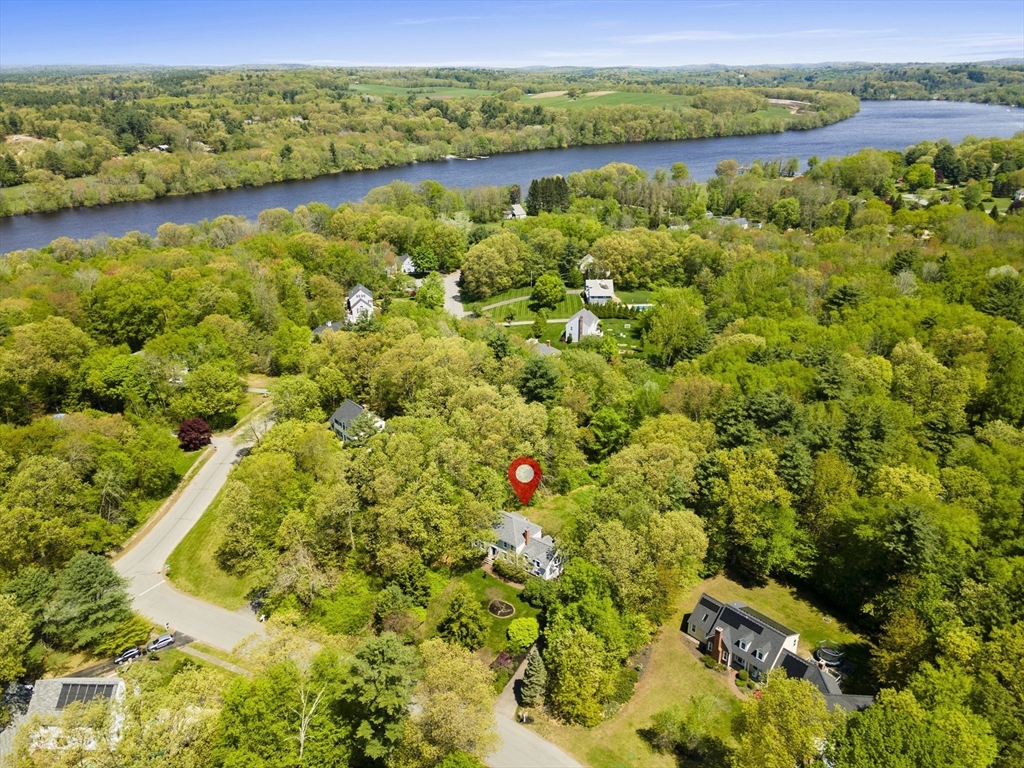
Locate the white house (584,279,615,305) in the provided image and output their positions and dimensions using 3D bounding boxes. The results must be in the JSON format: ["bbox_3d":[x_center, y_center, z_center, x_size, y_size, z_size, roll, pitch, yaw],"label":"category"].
[{"bbox_3d":[36.300,-36.522,292.143,11.200,9.500,9.500,1,24,3],"label":"white house"}]

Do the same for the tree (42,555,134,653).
[{"bbox_3d":[-75.607,38.655,126.538,15.000,17.880,15.000,-17,29,-33],"label":"tree"}]

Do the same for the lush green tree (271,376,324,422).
[{"bbox_3d":[-59.680,4.860,197.790,14.400,13.810,14.400,0,24,0],"label":"lush green tree"}]

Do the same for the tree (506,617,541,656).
[{"bbox_3d":[2.055,45.017,127.064,5.610,5.840,5.610,0,24,1],"label":"tree"}]

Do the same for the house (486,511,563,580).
[{"bbox_3d":[1.890,31.700,144.840,18.200,8.300,9.300,20,31,38],"label":"house"}]

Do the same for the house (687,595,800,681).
[{"bbox_3d":[40.662,44.158,127.071,16.200,7.400,10.500,21,32,39],"label":"house"}]

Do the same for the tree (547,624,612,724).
[{"bbox_3d":[9.960,43.820,106.610,10.140,17.580,10.140,0,24,0],"label":"tree"}]

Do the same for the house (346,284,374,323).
[{"bbox_3d":[-60.580,-32.550,285.200,9.000,10.300,14.500,-6,25,-13],"label":"house"}]

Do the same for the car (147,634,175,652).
[{"bbox_3d":[-64.150,47.200,129.470,4.600,1.650,1.850,-14,28,-29],"label":"car"}]

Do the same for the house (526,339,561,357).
[{"bbox_3d":[11.180,-9.480,236.720,13.500,8.000,9.000,20,31,38],"label":"house"}]

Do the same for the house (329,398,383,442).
[{"bbox_3d":[-39.300,10.327,185.142,9.500,9.600,13.200,-22,32,-40],"label":"house"}]

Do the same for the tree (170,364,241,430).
[{"bbox_3d":[-83.055,4.276,193.975,17.810,19.410,17.810,-11,26,-23],"label":"tree"}]

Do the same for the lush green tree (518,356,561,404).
[{"bbox_3d":[7.930,0.060,205.120,12.130,16.550,12.130,0,24,0],"label":"lush green tree"}]

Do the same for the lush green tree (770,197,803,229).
[{"bbox_3d":[161.221,-99.561,419.284,18.510,20.460,18.510,9,26,19],"label":"lush green tree"}]

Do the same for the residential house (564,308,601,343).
[{"bbox_3d":[25.266,-21.149,255.552,9.800,9.400,9.800,4,25,9],"label":"residential house"}]

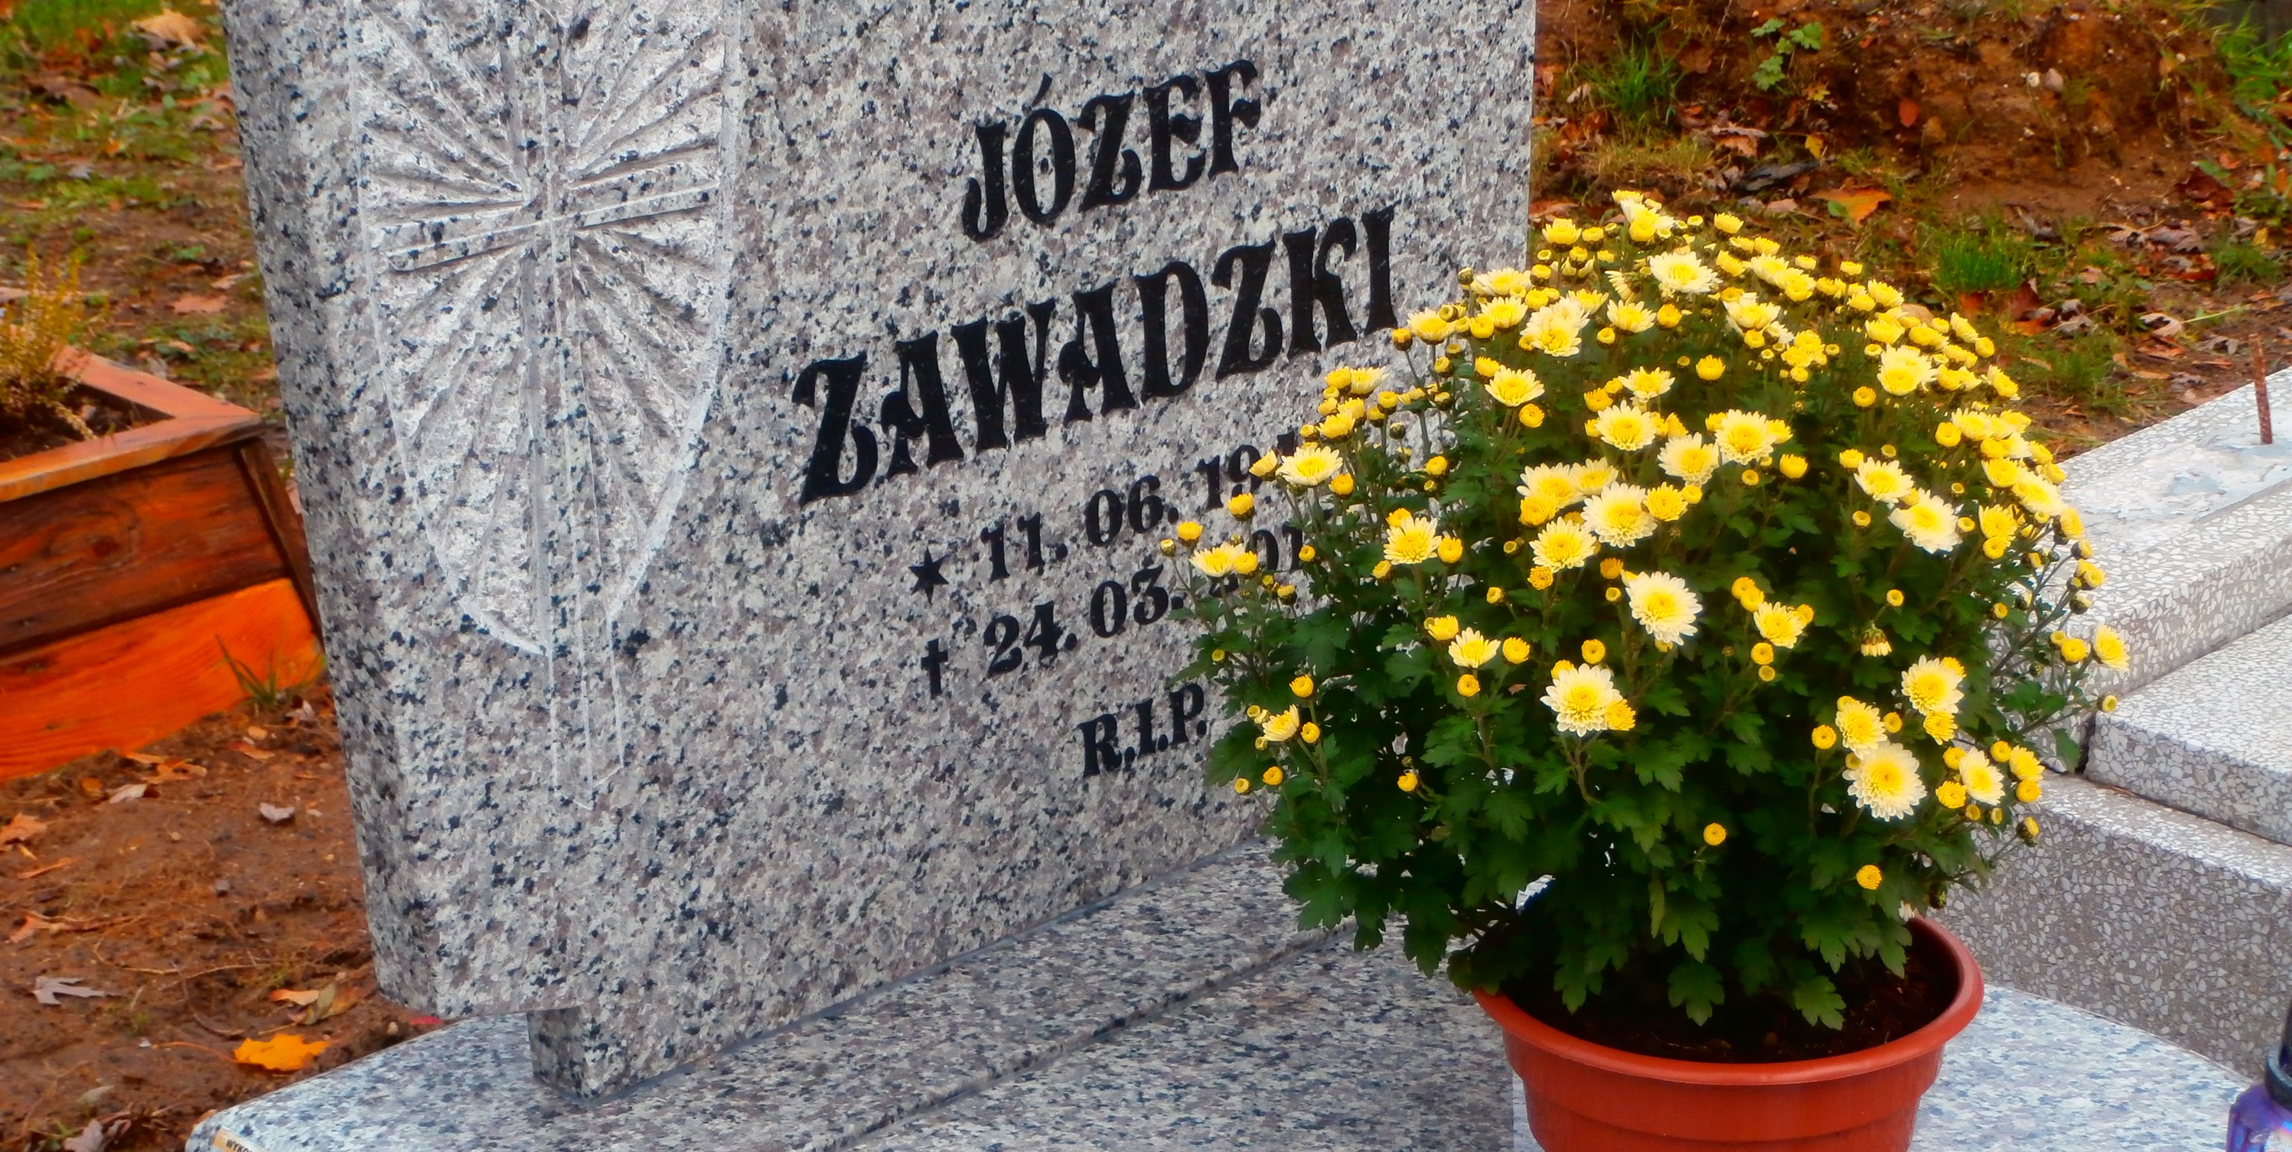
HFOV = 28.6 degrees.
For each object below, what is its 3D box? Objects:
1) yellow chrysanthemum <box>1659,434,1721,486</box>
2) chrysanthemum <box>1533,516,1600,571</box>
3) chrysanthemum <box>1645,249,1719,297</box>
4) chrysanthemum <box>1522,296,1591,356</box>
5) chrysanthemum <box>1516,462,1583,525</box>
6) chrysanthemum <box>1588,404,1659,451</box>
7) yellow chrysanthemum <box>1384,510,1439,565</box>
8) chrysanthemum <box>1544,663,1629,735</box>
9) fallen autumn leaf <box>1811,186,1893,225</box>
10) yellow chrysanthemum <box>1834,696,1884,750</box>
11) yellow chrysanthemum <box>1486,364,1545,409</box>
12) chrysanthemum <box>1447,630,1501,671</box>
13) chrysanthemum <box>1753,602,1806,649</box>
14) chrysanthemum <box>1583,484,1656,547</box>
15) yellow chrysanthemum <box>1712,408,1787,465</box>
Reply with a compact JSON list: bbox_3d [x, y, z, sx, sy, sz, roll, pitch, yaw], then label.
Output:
[{"bbox_3d":[0.248,-0.053,2.056,0.030,0.017,0.030,11,59,0],"label":"yellow chrysanthemum"},{"bbox_3d":[0.191,-0.014,2.051,0.031,0.018,0.031,-9,52,0],"label":"chrysanthemum"},{"bbox_3d":[0.251,-0.142,2.109,0.034,0.017,0.034,1,28,-1],"label":"chrysanthemum"},{"bbox_3d":[0.191,-0.116,2.092,0.030,0.018,0.030,7,46,23],"label":"chrysanthemum"},{"bbox_3d":[0.185,-0.038,2.062,0.031,0.018,0.031,0,49,0],"label":"chrysanthemum"},{"bbox_3d":[0.220,-0.068,2.068,0.030,0.017,0.030,-3,47,0],"label":"chrysanthemum"},{"bbox_3d":[0.123,-0.017,2.086,0.027,0.016,0.027,-4,48,0],"label":"yellow chrysanthemum"},{"bbox_3d":[0.198,0.055,2.021,0.035,0.017,0.035,2,54,11],"label":"chrysanthemum"},{"bbox_3d":[0.790,-0.415,5.041,0.088,0.030,0.077,3,21,9],"label":"fallen autumn leaf"},{"bbox_3d":[0.321,0.066,2.021,0.025,0.014,0.025,2,57,11],"label":"yellow chrysanthemum"},{"bbox_3d":[0.168,-0.086,2.044,0.027,0.012,0.027,-4,37,5],"label":"yellow chrysanthemum"},{"bbox_3d":[0.149,0.034,2.041,0.023,0.014,0.023,-6,27,3],"label":"chrysanthemum"},{"bbox_3d":[0.283,0.022,2.011,0.022,0.013,0.022,7,50,22],"label":"chrysanthemum"},{"bbox_3d":[0.210,-0.027,1.998,0.032,0.014,0.032,2,65,6],"label":"chrysanthemum"},{"bbox_3d":[0.276,-0.064,2.062,0.031,0.018,0.031,3,54,0],"label":"yellow chrysanthemum"}]

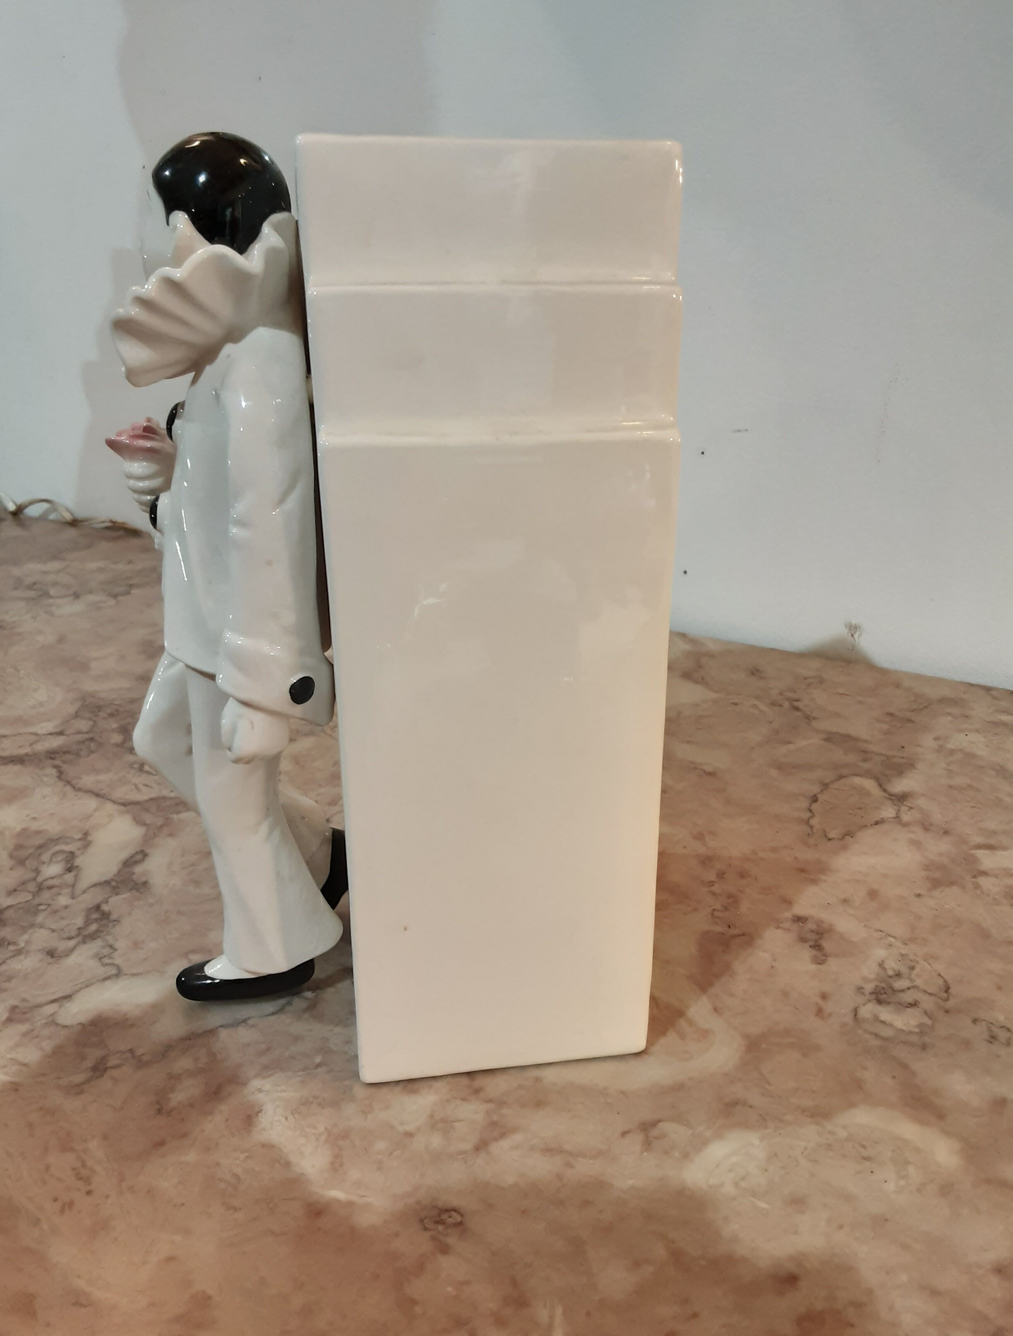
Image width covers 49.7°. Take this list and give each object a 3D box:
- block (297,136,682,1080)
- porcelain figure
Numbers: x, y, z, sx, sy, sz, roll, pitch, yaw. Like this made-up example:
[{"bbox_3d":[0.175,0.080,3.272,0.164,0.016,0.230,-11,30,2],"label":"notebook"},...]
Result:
[{"bbox_3d":[-0.010,-0.023,0.392,0.100,0.292,0.140,-3,21,-8],"label":"block"},{"bbox_3d":[-0.097,-0.024,0.379,0.075,0.294,0.086,-3,21,-8],"label":"porcelain figure"}]

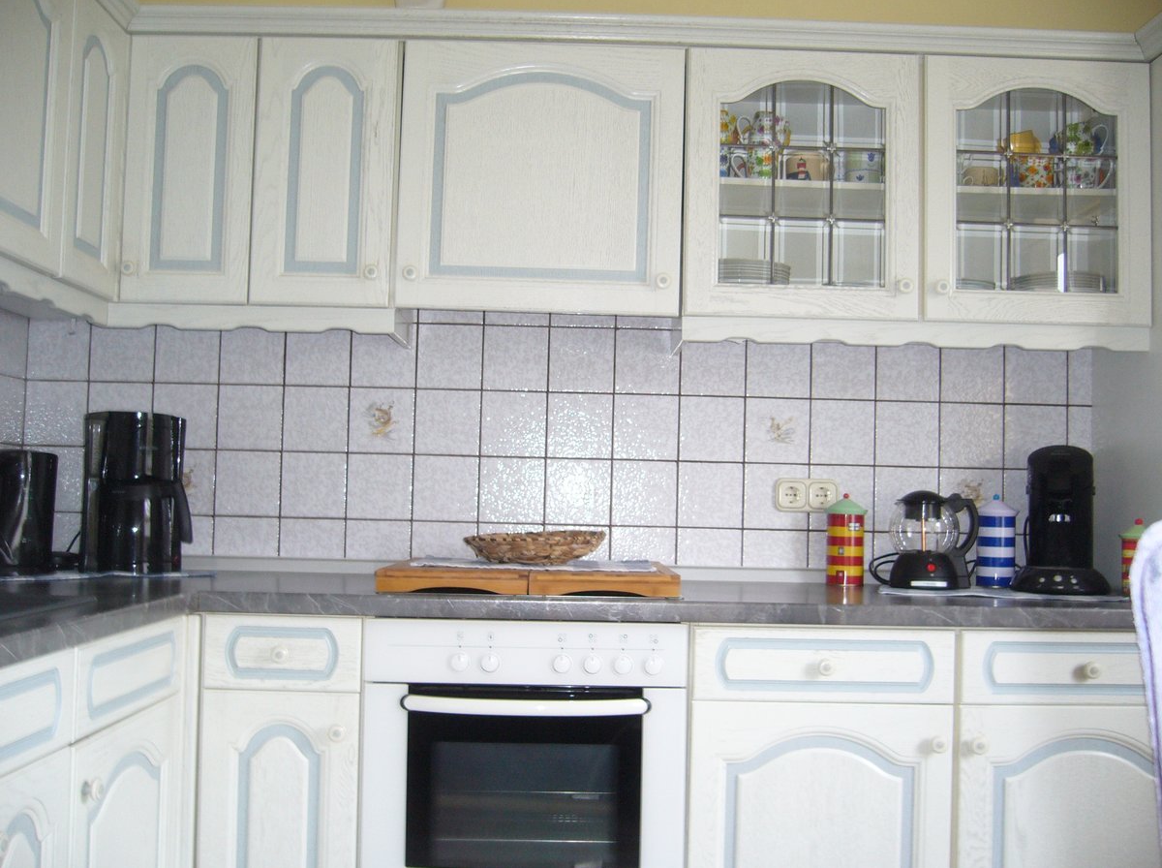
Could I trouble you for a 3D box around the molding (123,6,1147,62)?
[{"bbox_3d":[0.130,-0.837,2.436,2.168,0.049,0.055,1,-2,-1],"label":"molding"}]

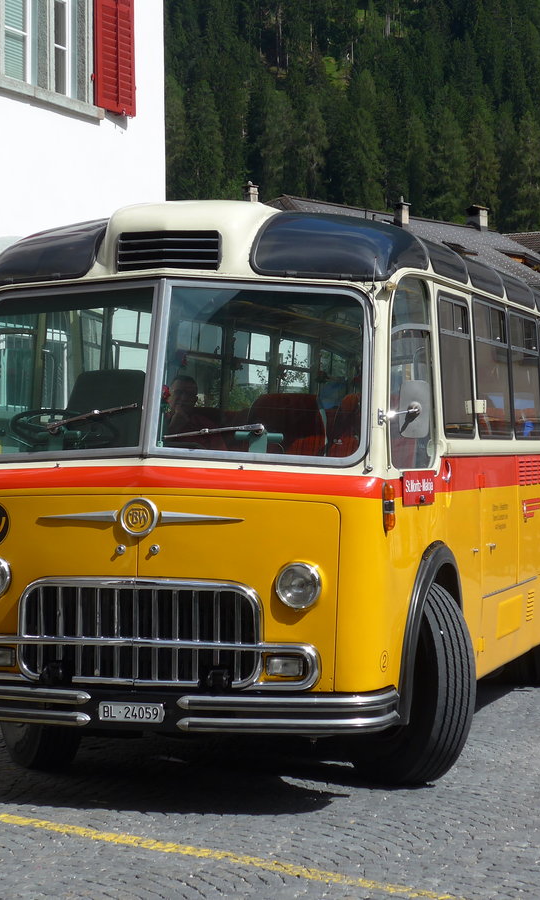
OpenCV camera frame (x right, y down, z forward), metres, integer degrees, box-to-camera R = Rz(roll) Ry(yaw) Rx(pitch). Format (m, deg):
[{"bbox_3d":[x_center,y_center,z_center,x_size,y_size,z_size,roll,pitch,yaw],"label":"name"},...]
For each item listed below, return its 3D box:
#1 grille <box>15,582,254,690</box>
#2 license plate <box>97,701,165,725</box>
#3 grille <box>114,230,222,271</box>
[{"bbox_3d":[-0.597,0.822,10.322,1.151,0.505,0.131,0,0,15],"label":"grille"},{"bbox_3d":[-0.618,1.176,10.250,0.300,0.085,0.020,0,0,15],"label":"license plate"},{"bbox_3d":[-0.482,-0.936,10.704,0.515,0.192,0.091,0,0,15],"label":"grille"}]

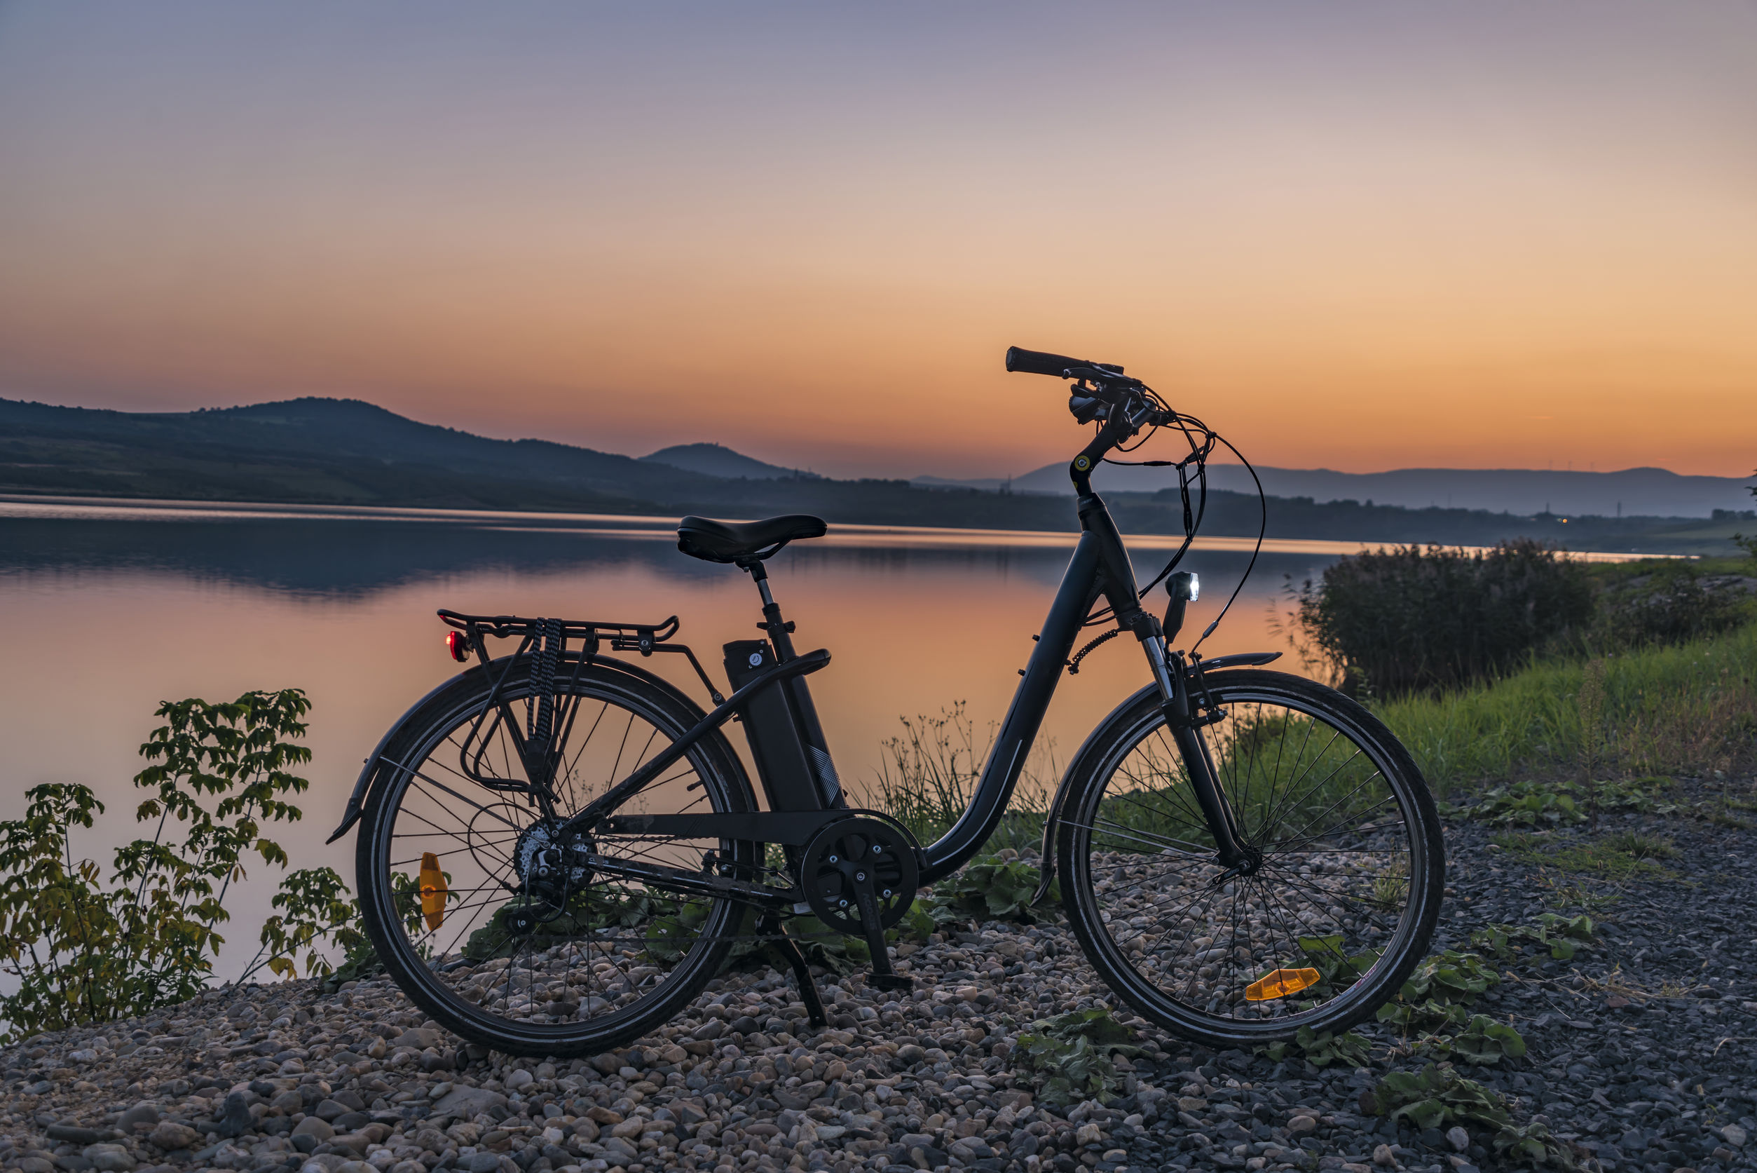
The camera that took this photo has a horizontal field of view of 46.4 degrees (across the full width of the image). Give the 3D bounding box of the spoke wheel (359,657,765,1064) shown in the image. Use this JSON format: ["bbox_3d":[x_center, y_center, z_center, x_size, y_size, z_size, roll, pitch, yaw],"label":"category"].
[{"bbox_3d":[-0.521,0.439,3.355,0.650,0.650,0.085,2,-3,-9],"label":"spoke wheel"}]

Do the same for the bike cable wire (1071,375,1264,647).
[{"bbox_3d":[0.507,-0.120,3.549,0.320,0.455,0.200,1,-3,0],"label":"bike cable wire"}]

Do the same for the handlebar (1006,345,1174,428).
[{"bbox_3d":[0.365,-0.338,3.554,0.230,0.140,0.600,2,4,9],"label":"handlebar"}]

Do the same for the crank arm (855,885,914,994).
[{"bbox_3d":[0.007,0.569,3.328,0.090,0.175,0.100,2,-3,-9],"label":"crank arm"}]

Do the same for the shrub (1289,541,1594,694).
[{"bbox_3d":[5.029,0.276,18.300,2.600,1.400,2.100,3,2,15],"label":"shrub"}]

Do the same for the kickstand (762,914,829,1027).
[{"bbox_3d":[-0.143,0.659,3.521,0.115,0.220,0.150,2,2,-9],"label":"kickstand"}]

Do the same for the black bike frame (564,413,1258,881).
[{"bbox_3d":[0.064,0.103,3.469,1.180,0.810,0.160,2,-3,-9],"label":"black bike frame"}]

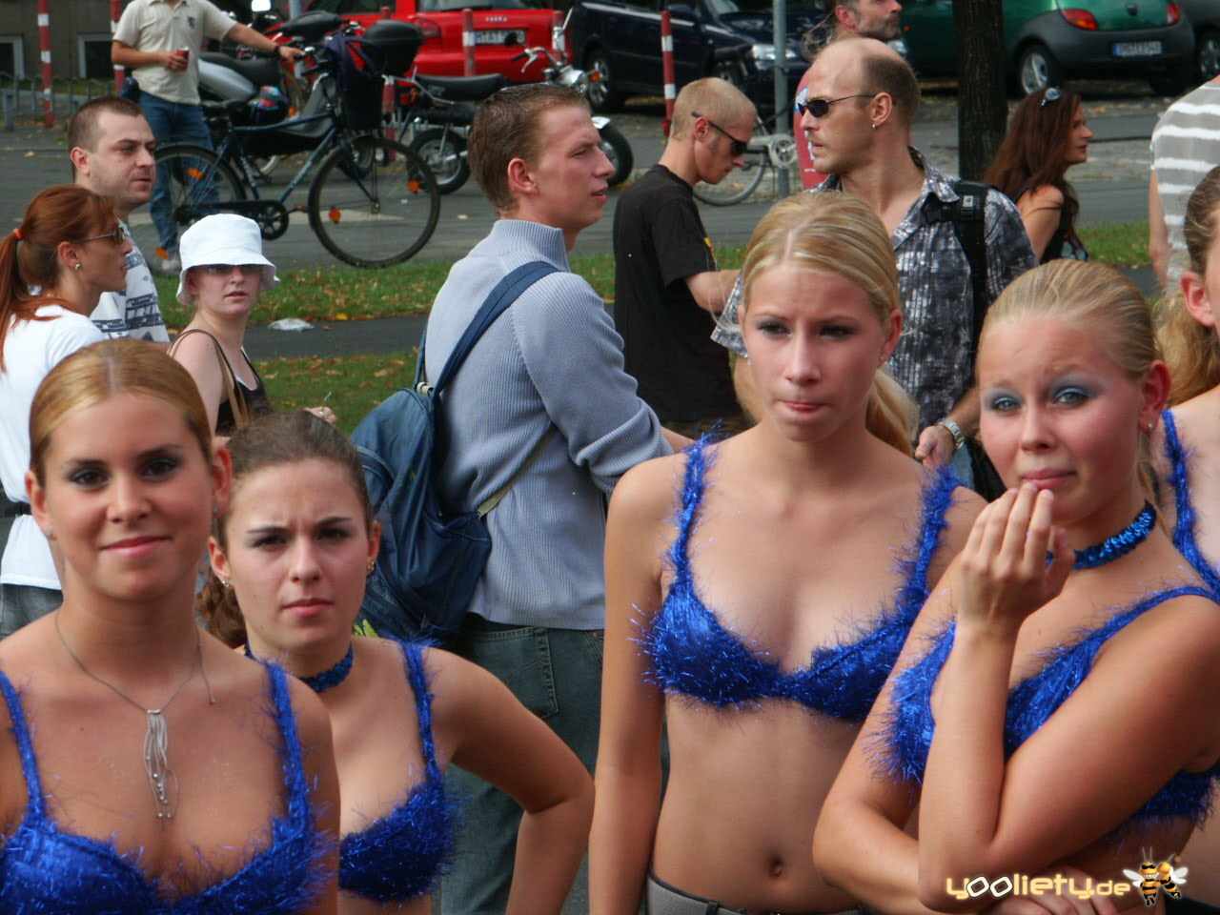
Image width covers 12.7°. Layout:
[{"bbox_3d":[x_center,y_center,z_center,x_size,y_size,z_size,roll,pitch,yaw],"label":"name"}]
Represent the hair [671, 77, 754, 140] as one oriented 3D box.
[{"bbox_3d":[0.223,-0.769,12.300,0.185,0.165,0.158,22,2,2],"label":"hair"}]

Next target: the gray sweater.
[{"bbox_3d":[-0.102,-0.053,8.830,0.360,0.655,0.480,-6,7,-33],"label":"gray sweater"}]

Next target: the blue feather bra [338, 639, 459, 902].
[{"bbox_3d":[-0.283,0.305,5.360,0.280,0.260,0.210,-3,6,-9],"label":"blue feather bra"}]

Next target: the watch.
[{"bbox_3d":[0.565,-0.036,9.200,0.062,0.058,0.036,24,51,38],"label":"watch"}]

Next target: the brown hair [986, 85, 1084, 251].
[{"bbox_3d":[1.187,-0.808,15.400,0.270,0.440,0.240,-1,6,12],"label":"brown hair"}]

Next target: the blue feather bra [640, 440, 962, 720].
[{"bbox_3d":[0.182,0.118,5.300,0.310,0.265,0.225,-1,6,10],"label":"blue feather bra"}]

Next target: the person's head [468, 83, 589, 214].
[{"bbox_3d":[-0.115,-0.484,8.800,0.230,0.235,0.170,-1,5,4],"label":"person's head"}]

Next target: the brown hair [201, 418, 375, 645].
[{"bbox_3d":[-0.317,0.068,5.380,0.175,0.245,0.230,-7,3,-7],"label":"brown hair"}]

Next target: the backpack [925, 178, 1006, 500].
[{"bbox_3d":[0.615,-0.211,9.700,0.320,0.570,0.280,-1,6,12],"label":"backpack"}]

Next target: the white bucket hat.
[{"bbox_3d":[-0.863,-0.450,12.400,0.240,0.180,0.260,-5,-2,-14],"label":"white bucket hat"}]

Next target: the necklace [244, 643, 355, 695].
[{"bbox_3d":[-0.304,0.204,5.380,0.112,0.055,0.112,-2,6,-2],"label":"necklace"}]

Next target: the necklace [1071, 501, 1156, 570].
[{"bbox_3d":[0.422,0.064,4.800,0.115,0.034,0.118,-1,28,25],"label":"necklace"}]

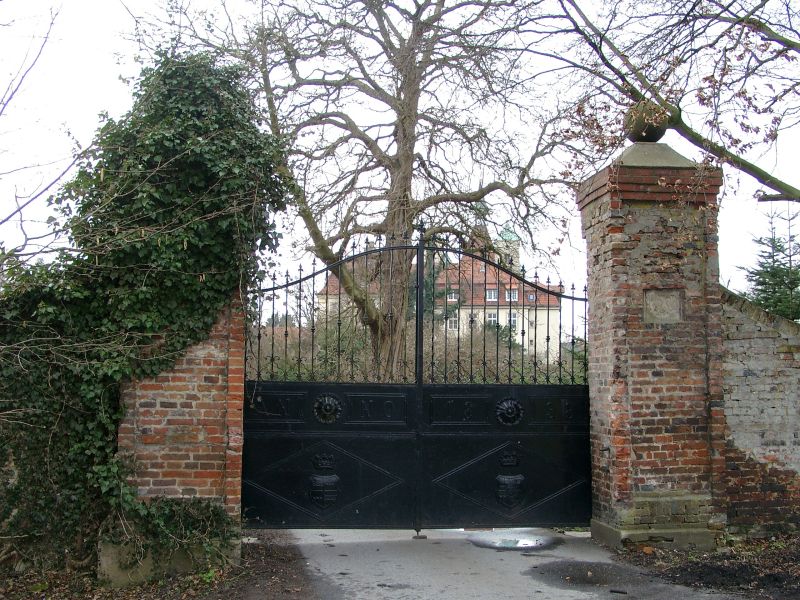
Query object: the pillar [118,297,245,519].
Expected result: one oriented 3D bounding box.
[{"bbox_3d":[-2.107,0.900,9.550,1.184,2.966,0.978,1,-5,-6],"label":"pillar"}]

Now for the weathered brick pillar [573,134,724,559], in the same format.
[{"bbox_3d":[2.618,0.420,10.147,1.174,4.079,1.133,1,-5,-6],"label":"weathered brick pillar"}]

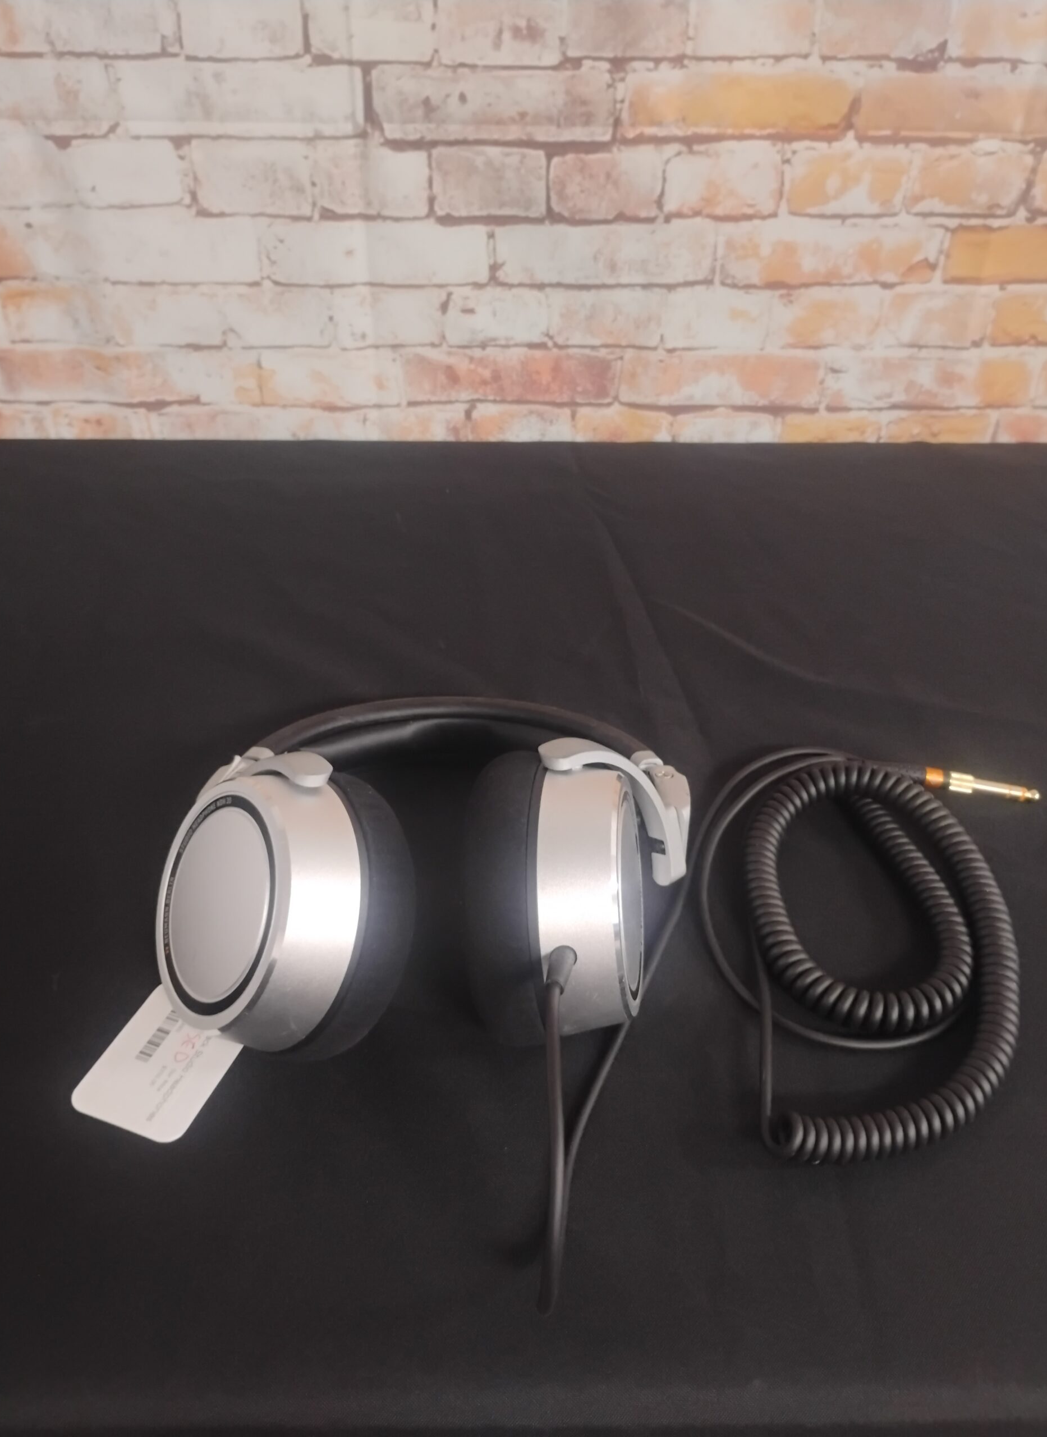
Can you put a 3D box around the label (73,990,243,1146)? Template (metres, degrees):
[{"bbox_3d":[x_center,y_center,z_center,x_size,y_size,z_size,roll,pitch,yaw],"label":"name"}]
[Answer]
[{"bbox_3d":[-0.136,0.130,0.444,0.048,0.002,0.061,13,39,16],"label":"label"}]

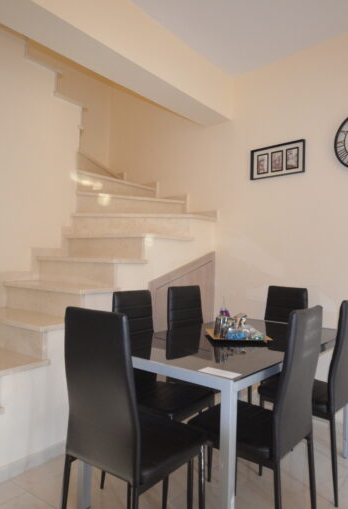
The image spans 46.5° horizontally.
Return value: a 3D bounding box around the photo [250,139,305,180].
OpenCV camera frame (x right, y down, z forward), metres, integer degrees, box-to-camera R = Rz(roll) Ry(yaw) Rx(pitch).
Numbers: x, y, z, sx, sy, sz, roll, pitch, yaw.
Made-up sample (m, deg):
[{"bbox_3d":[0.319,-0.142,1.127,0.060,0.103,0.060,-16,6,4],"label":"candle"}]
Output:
[{"bbox_3d":[0.812,-0.737,3.197,0.022,0.246,0.490,2,-1,-40],"label":"photo"}]

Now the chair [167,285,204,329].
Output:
[{"bbox_3d":[0.245,0.712,2.565,0.462,0.980,0.412,1,-1,40],"label":"chair"}]

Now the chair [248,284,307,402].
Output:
[{"bbox_3d":[0.665,0.722,2.716,0.412,0.980,0.462,1,-1,40],"label":"chair"}]

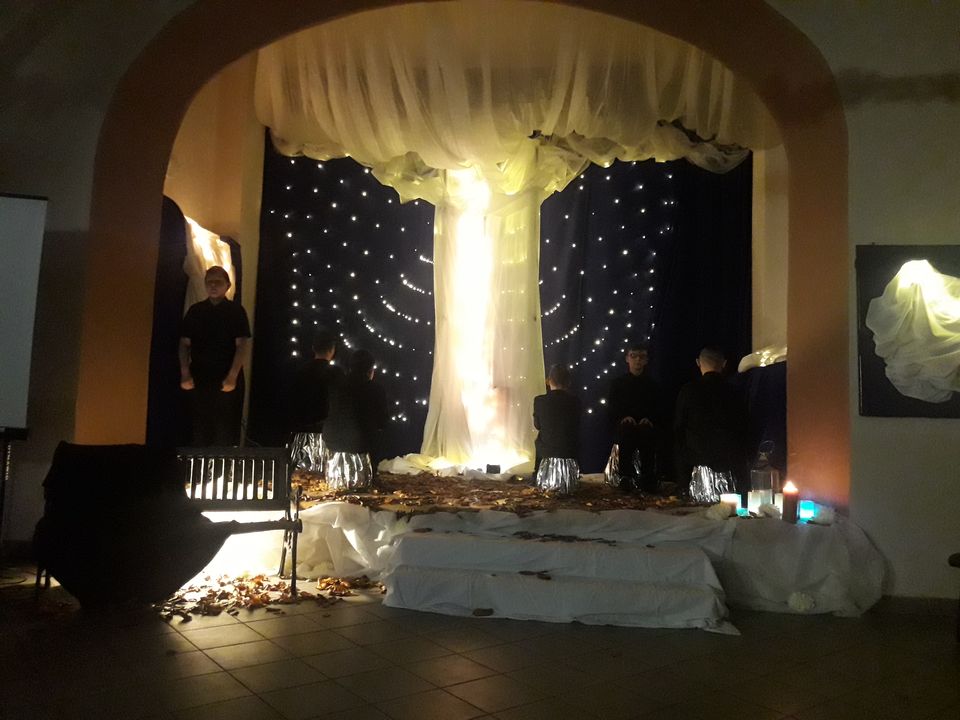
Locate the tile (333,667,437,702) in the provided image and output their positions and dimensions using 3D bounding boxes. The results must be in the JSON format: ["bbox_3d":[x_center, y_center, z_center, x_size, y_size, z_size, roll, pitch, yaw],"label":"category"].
[{"bbox_3d":[-0.369,1.273,3.040,0.310,0.010,0.310,5,-5,-38],"label":"tile"}]

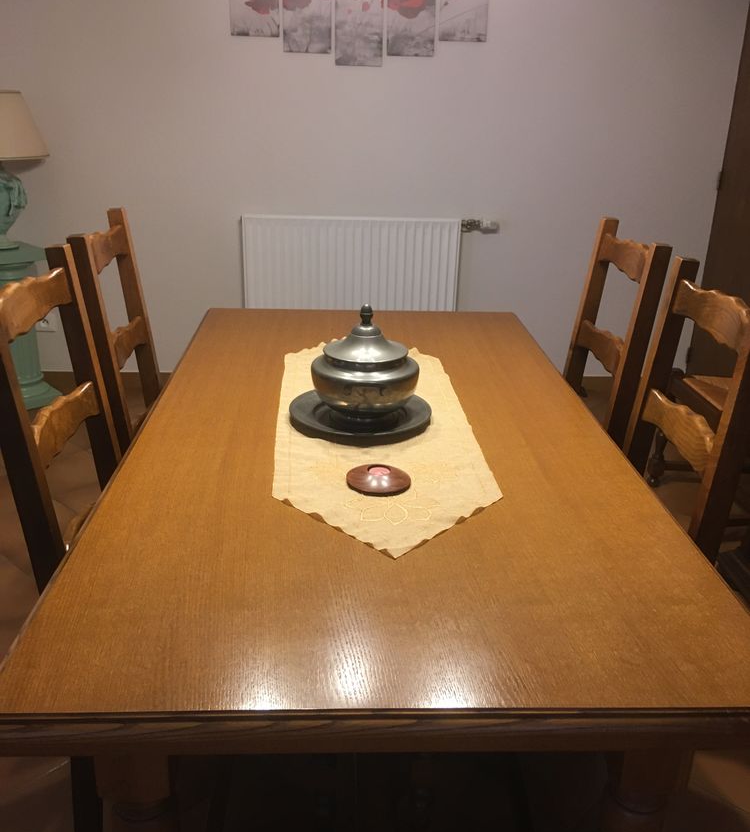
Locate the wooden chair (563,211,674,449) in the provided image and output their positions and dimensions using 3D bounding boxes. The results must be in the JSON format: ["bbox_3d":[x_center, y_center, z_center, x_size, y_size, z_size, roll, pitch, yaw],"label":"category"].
[{"bbox_3d":[0.325,0.098,2.087,0.525,1.110,0.455,0,21,-3],"label":"wooden chair"}]

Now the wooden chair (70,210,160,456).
[{"bbox_3d":[-0.371,0.090,2.059,0.525,1.110,0.455,0,21,-4],"label":"wooden chair"}]

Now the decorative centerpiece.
[{"bbox_3d":[-0.027,-0.106,1.688,0.291,0.241,0.291,0,21,-3],"label":"decorative centerpiece"}]

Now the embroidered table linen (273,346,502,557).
[{"bbox_3d":[-0.005,-0.011,1.767,0.395,0.010,1.180,0,21,-4],"label":"embroidered table linen"}]

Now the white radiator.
[{"bbox_3d":[-0.117,-0.594,3.903,0.975,0.640,0.100,0,21,-3],"label":"white radiator"}]

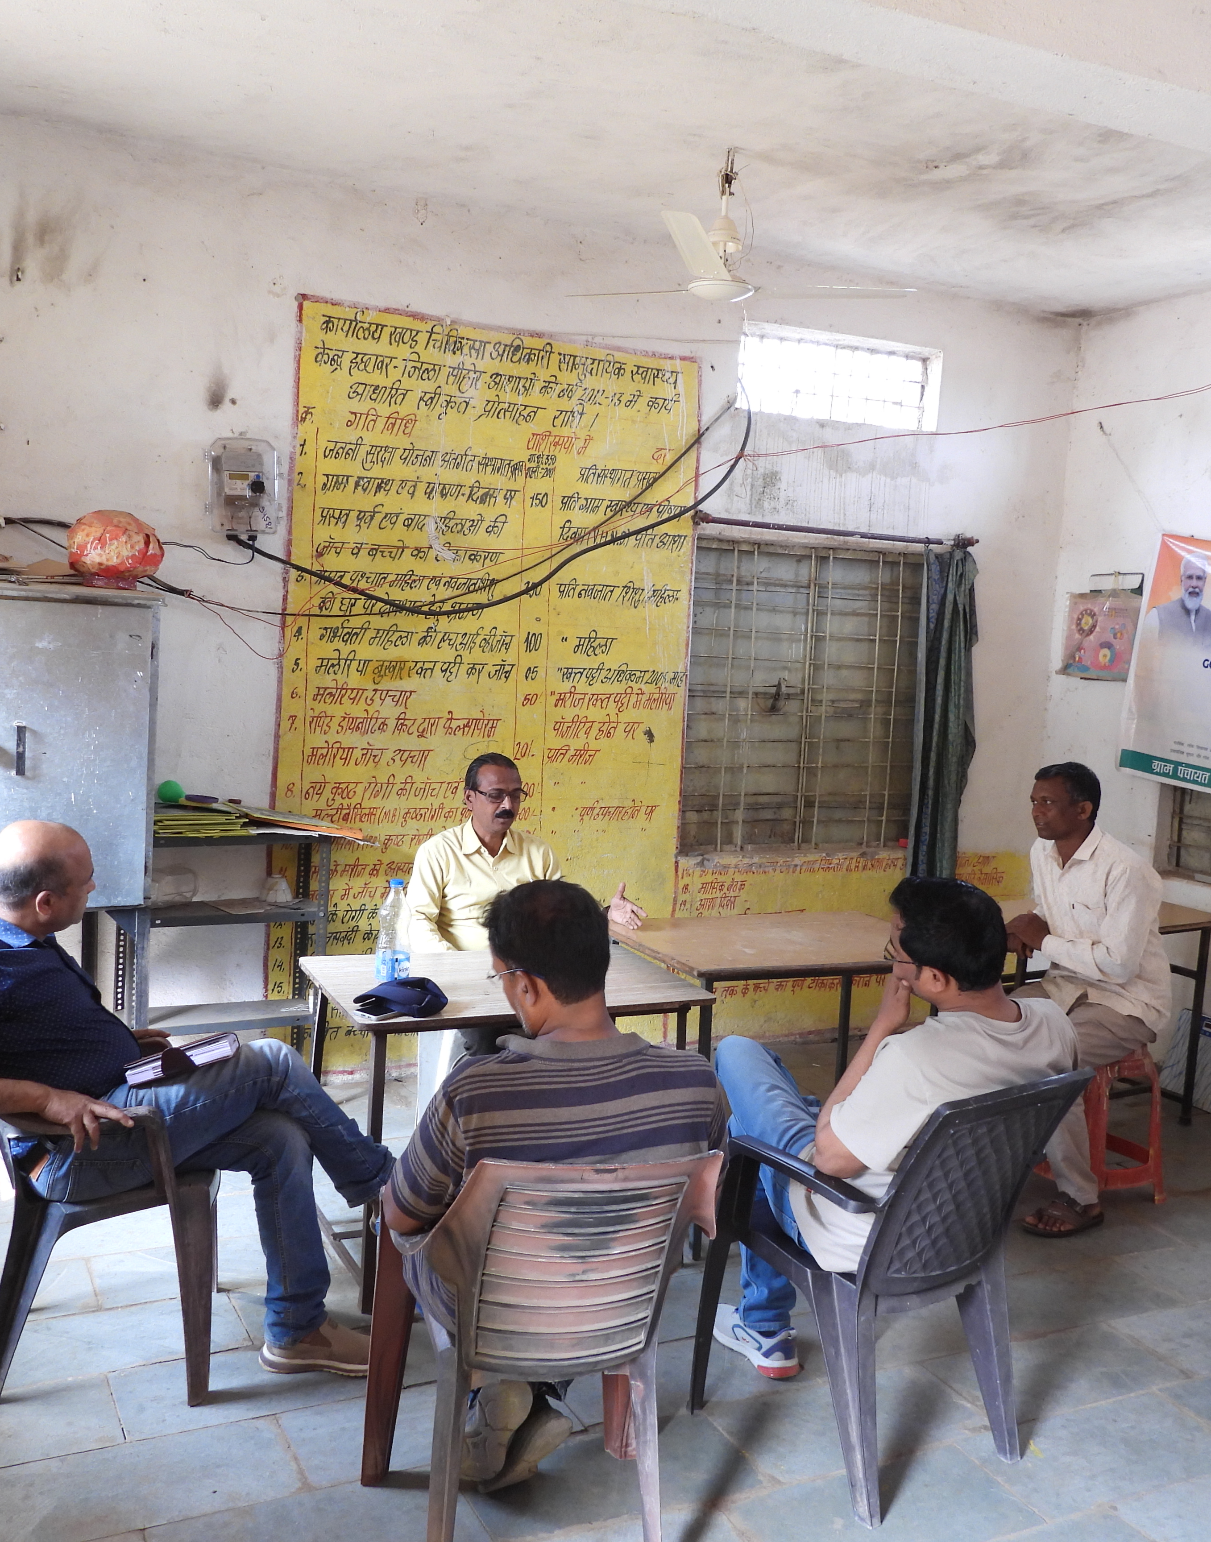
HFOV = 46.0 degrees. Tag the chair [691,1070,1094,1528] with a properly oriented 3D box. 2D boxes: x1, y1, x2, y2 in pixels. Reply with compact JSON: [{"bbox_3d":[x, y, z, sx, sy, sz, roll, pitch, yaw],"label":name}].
[{"bbox_3d":[0.580,0.969,2.916,0.567,0.864,0.609,-1,7,-36],"label":"chair"}]

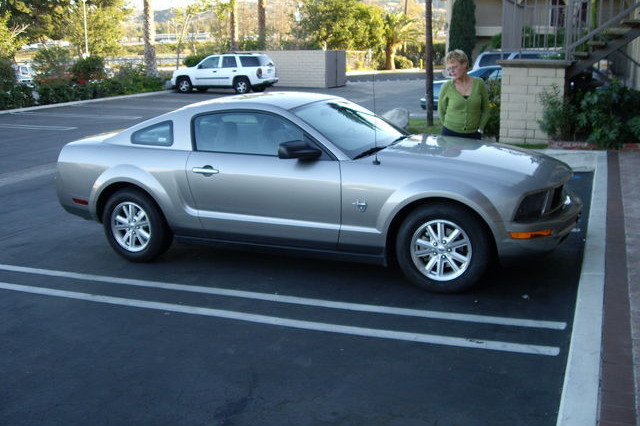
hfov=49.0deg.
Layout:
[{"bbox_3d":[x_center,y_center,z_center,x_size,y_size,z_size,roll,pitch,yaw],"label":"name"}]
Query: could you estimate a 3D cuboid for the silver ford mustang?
[{"bbox_3d":[-0.126,-0.351,6.317,4.760,1.390,1.920,3,13,23],"label":"silver ford mustang"}]

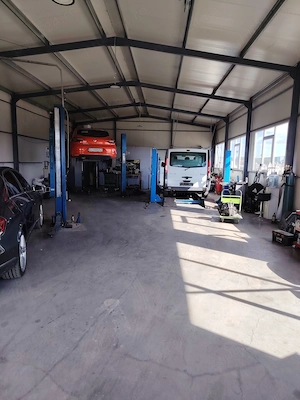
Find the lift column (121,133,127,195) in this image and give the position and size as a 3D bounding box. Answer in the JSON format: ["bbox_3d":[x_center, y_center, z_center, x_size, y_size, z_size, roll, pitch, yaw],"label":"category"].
[{"bbox_3d":[-1.151,-1.496,12.175,0.240,2.670,0.280,2,8,2],"label":"lift column"}]

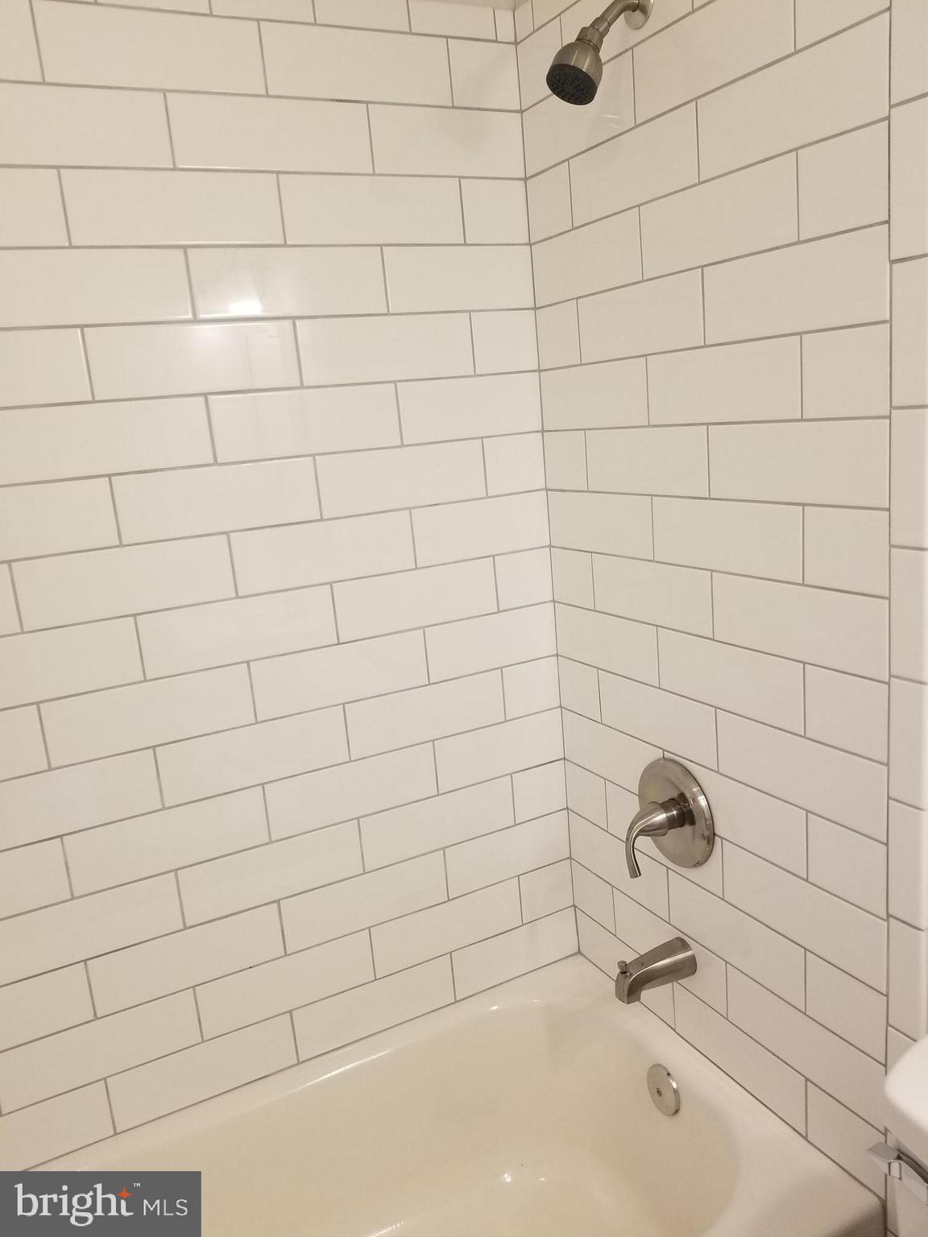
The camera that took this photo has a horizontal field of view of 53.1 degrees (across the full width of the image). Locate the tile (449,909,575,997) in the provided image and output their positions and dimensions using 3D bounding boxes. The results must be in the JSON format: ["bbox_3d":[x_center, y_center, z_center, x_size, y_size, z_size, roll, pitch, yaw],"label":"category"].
[{"bbox_3d":[0.103,0.655,1.824,0.274,0.101,0.010,-11,14,-26],"label":"tile"}]

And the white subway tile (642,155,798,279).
[{"bbox_3d":[0.329,-0.521,1.221,0.009,0.101,0.292,-11,14,-26],"label":"white subway tile"}]

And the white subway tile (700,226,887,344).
[{"bbox_3d":[0.399,-0.401,1.140,0.010,0.102,0.286,-12,14,-26],"label":"white subway tile"}]

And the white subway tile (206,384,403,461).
[{"bbox_3d":[-0.244,-0.311,1.471,0.306,0.101,0.009,-11,14,-25],"label":"white subway tile"}]

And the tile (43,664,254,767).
[{"bbox_3d":[-0.475,0.145,1.422,0.304,0.101,0.009,-11,14,-26],"label":"tile"}]

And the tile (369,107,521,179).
[{"bbox_3d":[-0.024,-0.773,1.512,0.275,0.102,0.010,-11,14,-25],"label":"tile"}]

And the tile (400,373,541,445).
[{"bbox_3d":[0.013,-0.362,1.601,0.274,0.101,0.010,-11,14,-26],"label":"tile"}]

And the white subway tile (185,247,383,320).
[{"bbox_3d":[-0.262,-0.513,1.426,0.306,0.101,0.009,-11,14,-25],"label":"white subway tile"}]

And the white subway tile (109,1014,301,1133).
[{"bbox_3d":[-0.430,0.752,1.550,0.302,0.101,0.009,-11,14,-26],"label":"white subway tile"}]

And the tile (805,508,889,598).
[{"bbox_3d":[0.460,-0.083,1.116,0.009,0.101,0.123,-11,14,-26],"label":"tile"}]

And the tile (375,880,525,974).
[{"bbox_3d":[-0.029,0.576,1.743,0.304,0.102,0.010,-11,14,-25],"label":"tile"}]

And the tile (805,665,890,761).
[{"bbox_3d":[0.484,0.118,1.168,0.009,0.101,0.122,-11,13,-26],"label":"tile"}]

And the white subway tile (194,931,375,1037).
[{"bbox_3d":[-0.302,0.628,1.606,0.305,0.101,0.010,-11,14,-26],"label":"white subway tile"}]

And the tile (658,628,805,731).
[{"bbox_3d":[0.381,0.084,1.346,0.009,0.101,0.299,-11,14,-26],"label":"tile"}]

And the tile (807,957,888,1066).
[{"bbox_3d":[0.519,0.523,1.260,0.010,0.101,0.125,-11,14,-26],"label":"tile"}]

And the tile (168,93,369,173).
[{"bbox_3d":[-0.280,-0.716,1.381,0.306,0.101,0.009,-11,14,-25],"label":"tile"}]

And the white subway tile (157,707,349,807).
[{"bbox_3d":[-0.338,0.221,1.514,0.305,0.101,0.009,-11,13,-25],"label":"white subway tile"}]

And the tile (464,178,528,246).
[{"bbox_3d":[0.052,-0.679,1.554,0.123,0.101,0.009,-11,14,-26],"label":"tile"}]

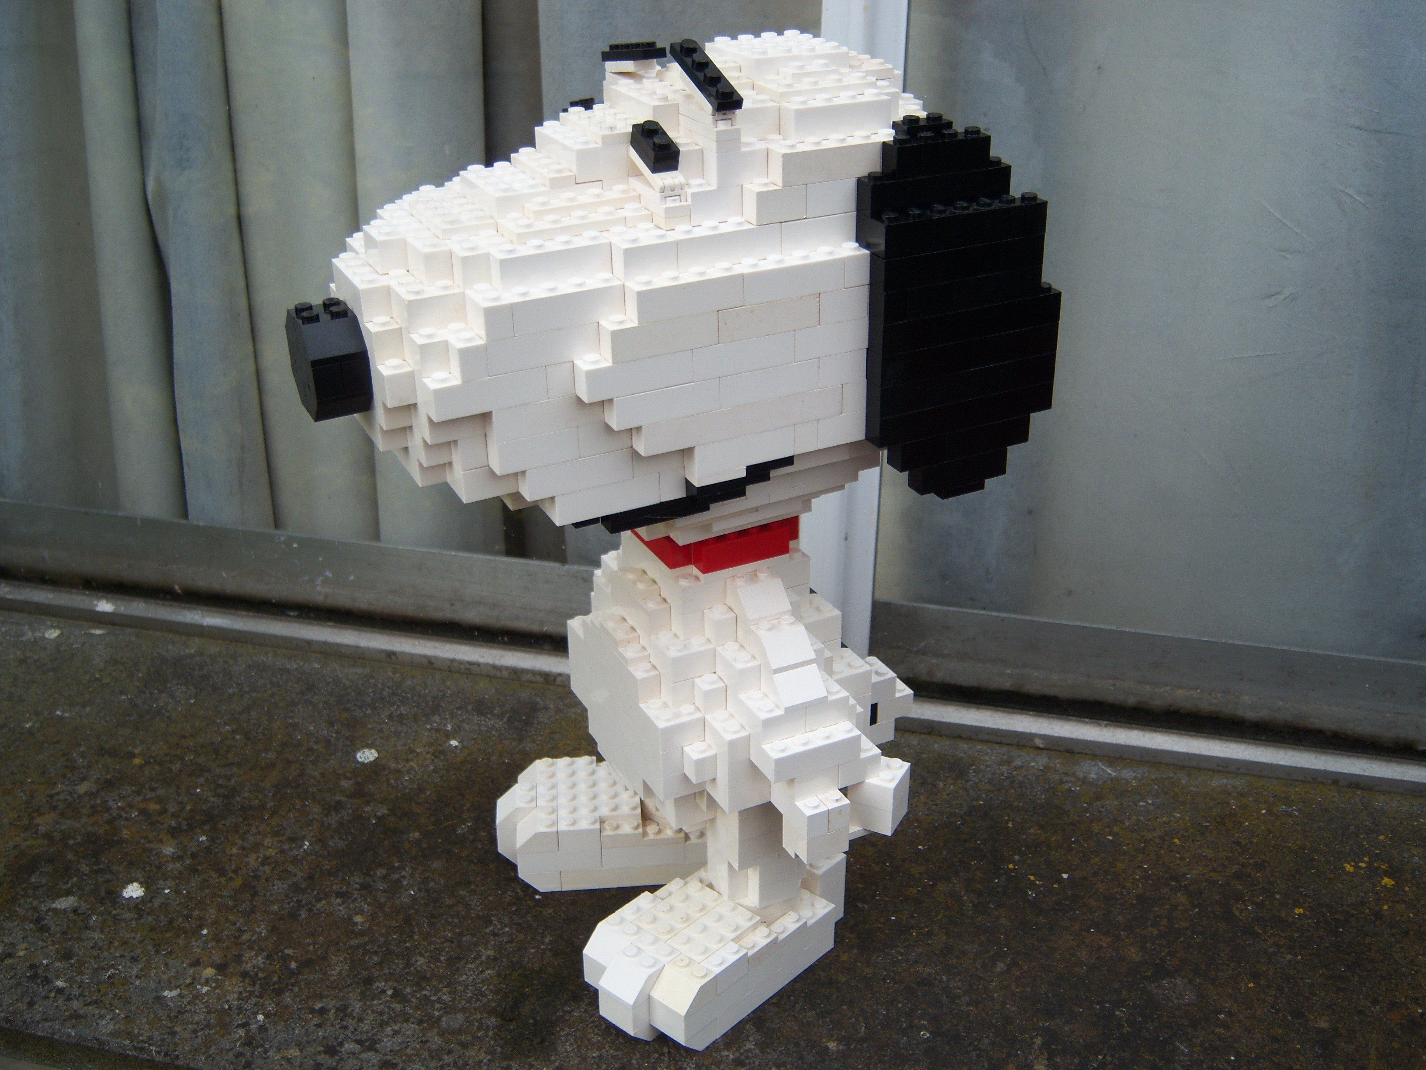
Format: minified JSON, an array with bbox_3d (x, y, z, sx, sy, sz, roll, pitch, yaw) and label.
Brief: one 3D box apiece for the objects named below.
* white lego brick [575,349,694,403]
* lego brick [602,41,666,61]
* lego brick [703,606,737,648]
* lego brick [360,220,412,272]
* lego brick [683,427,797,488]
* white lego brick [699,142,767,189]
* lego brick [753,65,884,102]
[{"bbox_3d":[-0.021,-0.045,0.405,0.032,0.011,0.008,-14,29,-23],"label":"white lego brick"},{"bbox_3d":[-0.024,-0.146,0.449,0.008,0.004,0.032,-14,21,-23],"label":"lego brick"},{"bbox_3d":[0.003,0.029,0.486,0.008,0.011,0.008,-14,29,-23],"label":"lego brick"},{"bbox_3d":[-0.092,-0.081,0.415,0.008,0.011,0.016,-14,29,-23],"label":"lego brick"},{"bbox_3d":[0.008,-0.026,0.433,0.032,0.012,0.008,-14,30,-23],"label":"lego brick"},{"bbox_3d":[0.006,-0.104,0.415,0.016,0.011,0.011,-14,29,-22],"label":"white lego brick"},{"bbox_3d":[0.029,-0.129,0.427,0.032,0.005,0.016,-14,29,-23],"label":"lego brick"}]

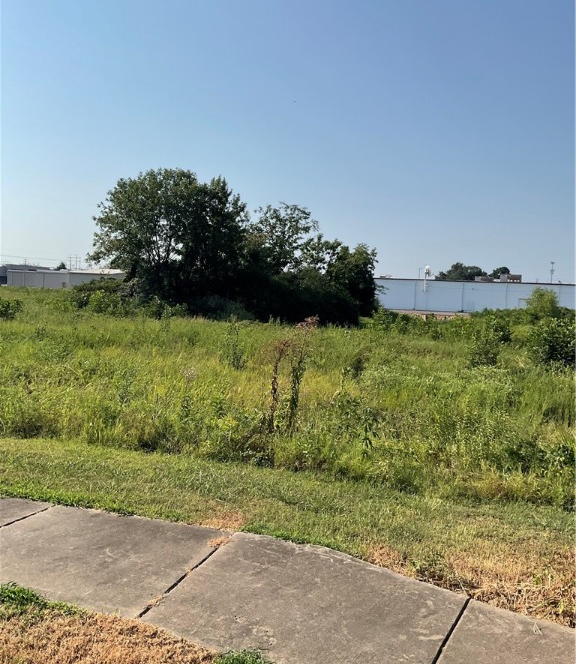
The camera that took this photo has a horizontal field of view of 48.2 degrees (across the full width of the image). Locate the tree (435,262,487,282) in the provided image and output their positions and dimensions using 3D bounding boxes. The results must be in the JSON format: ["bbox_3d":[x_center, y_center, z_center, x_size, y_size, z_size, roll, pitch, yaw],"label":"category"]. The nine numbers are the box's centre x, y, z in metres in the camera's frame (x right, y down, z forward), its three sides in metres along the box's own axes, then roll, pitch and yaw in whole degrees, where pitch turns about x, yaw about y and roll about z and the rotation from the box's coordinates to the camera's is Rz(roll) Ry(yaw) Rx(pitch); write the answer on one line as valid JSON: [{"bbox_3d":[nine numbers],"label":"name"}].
[{"bbox_3d":[38.876,-11.043,145.000,11.700,9.220,10.500,2,4,15],"label":"tree"}]

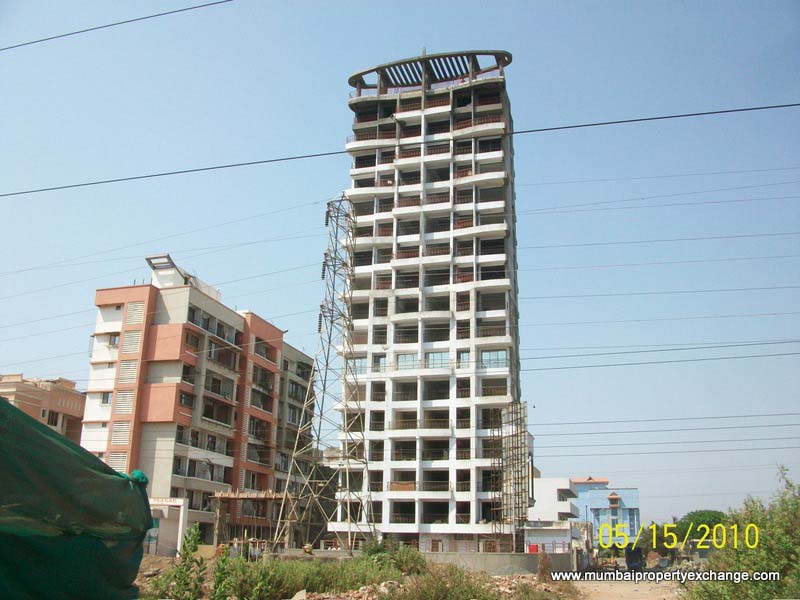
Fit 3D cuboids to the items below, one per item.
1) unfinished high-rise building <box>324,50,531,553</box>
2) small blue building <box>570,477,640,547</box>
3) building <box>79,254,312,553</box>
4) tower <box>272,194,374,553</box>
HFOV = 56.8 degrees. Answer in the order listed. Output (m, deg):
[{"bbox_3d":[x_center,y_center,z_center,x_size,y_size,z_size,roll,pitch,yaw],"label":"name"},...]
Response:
[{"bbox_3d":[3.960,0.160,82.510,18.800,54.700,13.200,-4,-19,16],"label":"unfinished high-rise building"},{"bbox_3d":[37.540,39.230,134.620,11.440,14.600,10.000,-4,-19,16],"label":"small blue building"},{"bbox_3d":[-21.020,14.340,85.320,11.700,28.700,32.400,-4,-19,15],"label":"building"},{"bbox_3d":[-4.410,4.230,51.040,5.100,25.700,5.100,-4,-19,16],"label":"tower"}]

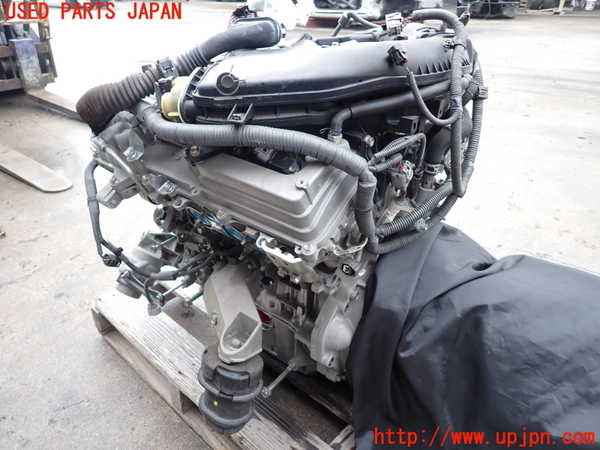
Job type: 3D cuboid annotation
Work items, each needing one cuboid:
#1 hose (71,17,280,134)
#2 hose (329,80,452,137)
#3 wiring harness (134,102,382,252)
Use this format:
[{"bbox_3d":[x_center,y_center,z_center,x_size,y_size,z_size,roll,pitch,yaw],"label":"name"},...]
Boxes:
[{"bbox_3d":[-0.228,-0.320,0.911,0.440,0.160,0.095,-19,39,-29],"label":"hose"},{"bbox_3d":[0.176,-0.220,0.801,0.265,0.075,0.045,-16,38,-26],"label":"hose"},{"bbox_3d":[-0.100,-0.111,0.771,0.510,0.155,0.095,21,38,26],"label":"wiring harness"}]

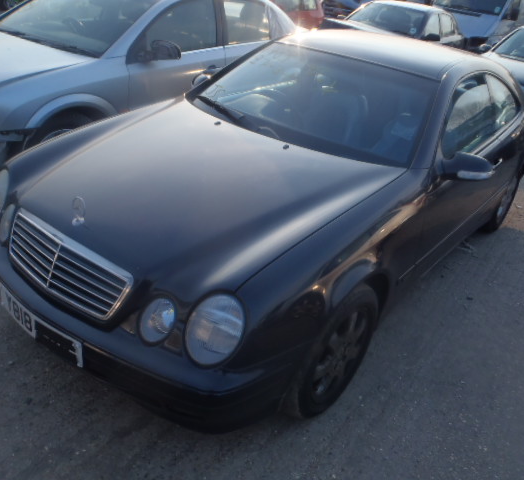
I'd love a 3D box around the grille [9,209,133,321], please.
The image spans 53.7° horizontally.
[{"bbox_3d":[-0.733,0.082,1.878,0.680,0.190,0.090,25,11,30],"label":"grille"}]

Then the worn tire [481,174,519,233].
[{"bbox_3d":[1.888,-0.375,4.182,0.205,0.625,0.625,25,31,30],"label":"worn tire"}]

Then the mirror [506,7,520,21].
[{"bbox_3d":[6.231,-5.588,12.800,0.250,0.350,0.160,16,28,15],"label":"mirror"}]

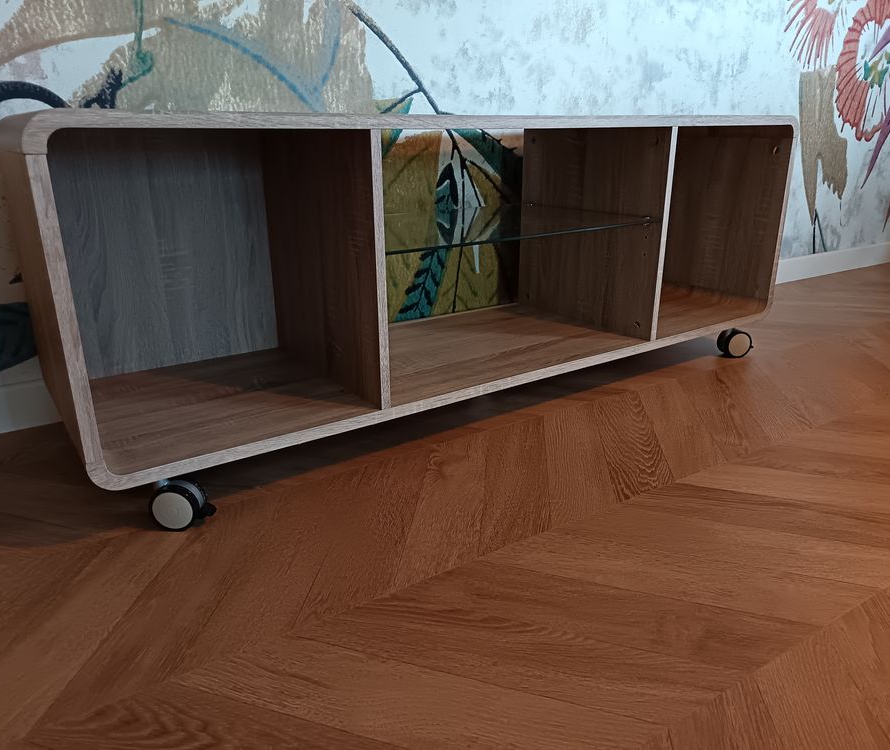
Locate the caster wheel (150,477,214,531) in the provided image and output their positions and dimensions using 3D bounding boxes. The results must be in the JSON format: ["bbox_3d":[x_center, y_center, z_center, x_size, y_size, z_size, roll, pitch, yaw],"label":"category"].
[{"bbox_3d":[-0.339,0.166,0.907,0.078,0.066,0.043,2,20,7],"label":"caster wheel"}]

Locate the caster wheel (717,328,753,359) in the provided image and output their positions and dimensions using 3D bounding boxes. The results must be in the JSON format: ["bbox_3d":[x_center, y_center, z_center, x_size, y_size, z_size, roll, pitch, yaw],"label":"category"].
[{"bbox_3d":[0.666,-0.076,1.577,0.078,0.066,0.043,-4,20,-11],"label":"caster wheel"}]

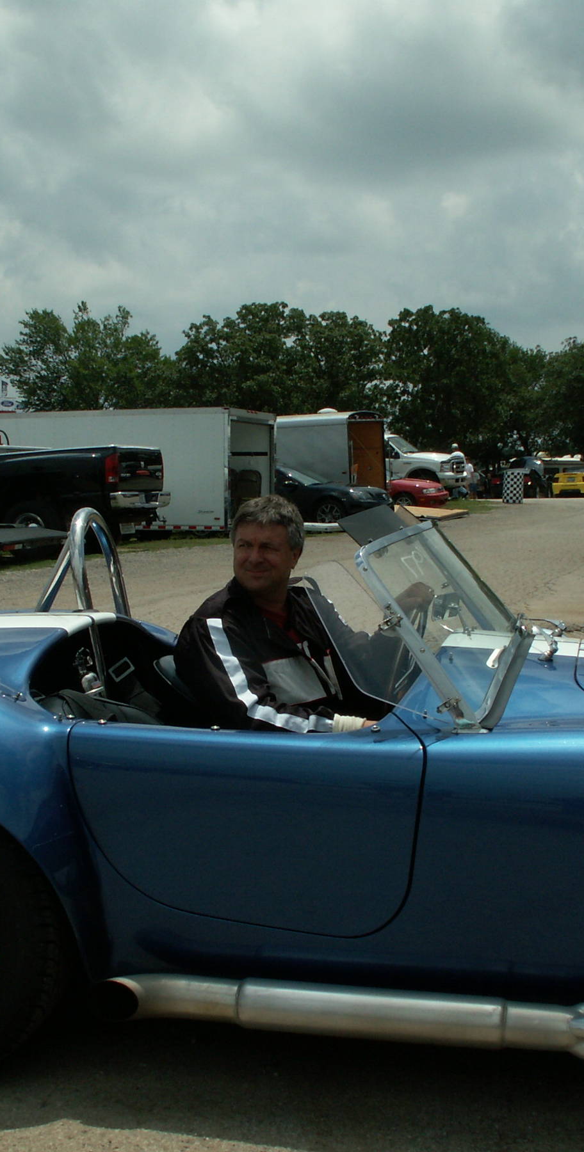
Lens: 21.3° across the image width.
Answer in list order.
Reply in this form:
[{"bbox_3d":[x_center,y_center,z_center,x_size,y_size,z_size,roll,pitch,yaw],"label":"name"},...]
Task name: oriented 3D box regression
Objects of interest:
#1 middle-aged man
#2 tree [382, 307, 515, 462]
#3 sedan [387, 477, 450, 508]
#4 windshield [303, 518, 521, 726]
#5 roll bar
[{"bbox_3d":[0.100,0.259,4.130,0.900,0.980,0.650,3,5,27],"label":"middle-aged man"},{"bbox_3d":[7.563,-8.664,75.000,6.600,8.693,6.600,0,5,0],"label":"tree"},{"bbox_3d":[1.980,-2.506,41.600,4.400,1.340,1.700,3,5,22],"label":"sedan"},{"bbox_3d":[0.326,0.070,3.936,0.500,0.420,1.250,0,5,7],"label":"windshield"},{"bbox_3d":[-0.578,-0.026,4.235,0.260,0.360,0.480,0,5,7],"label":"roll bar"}]

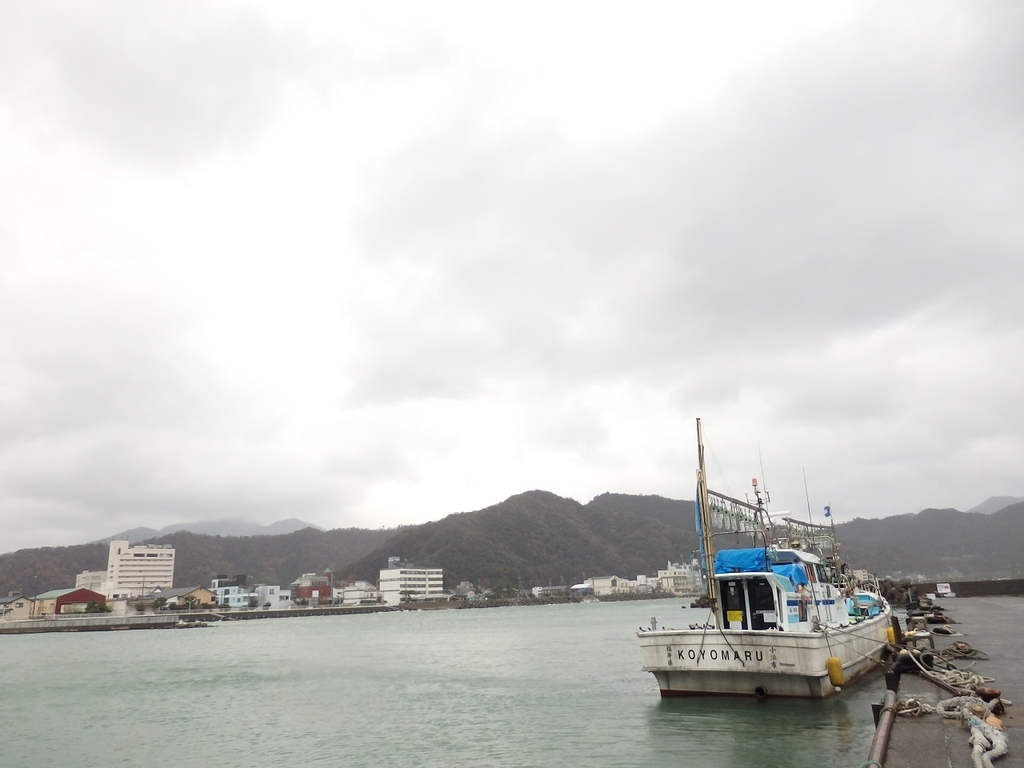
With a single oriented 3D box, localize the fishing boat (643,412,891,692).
[{"bbox_3d":[9.562,5.661,24.145,4.277,6.858,16.920,-13,-19,32],"label":"fishing boat"}]

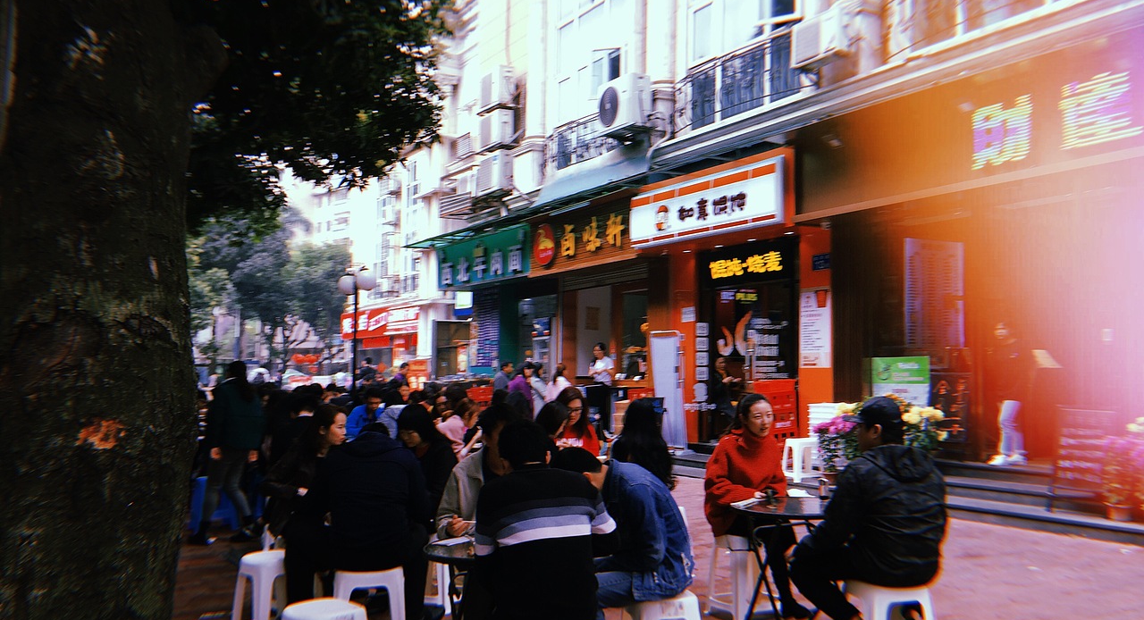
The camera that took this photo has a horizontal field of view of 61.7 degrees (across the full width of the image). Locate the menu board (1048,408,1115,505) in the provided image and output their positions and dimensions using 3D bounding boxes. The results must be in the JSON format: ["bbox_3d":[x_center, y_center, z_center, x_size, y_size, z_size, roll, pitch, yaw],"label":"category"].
[{"bbox_3d":[4.748,1.395,8.856,0.420,0.980,0.580,3,-5,-32],"label":"menu board"}]

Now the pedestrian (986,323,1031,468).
[{"bbox_3d":[5.198,1.000,11.509,0.480,1.710,0.360,-3,-5,40],"label":"pedestrian"}]

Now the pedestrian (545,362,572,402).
[{"bbox_3d":[-0.197,1.601,14.526,0.340,1.600,0.460,3,-5,-37],"label":"pedestrian"}]

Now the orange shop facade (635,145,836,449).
[{"bbox_3d":[2.125,0.005,13.580,0.680,3.860,3.620,2,-4,-31],"label":"orange shop facade"}]

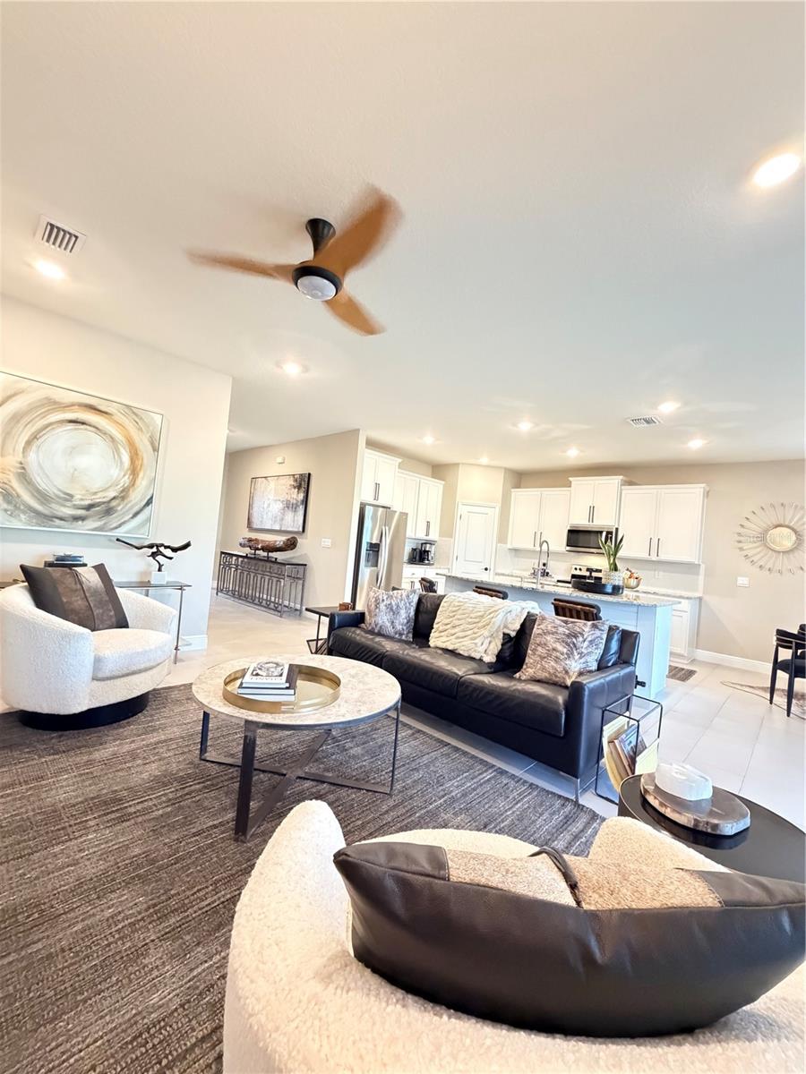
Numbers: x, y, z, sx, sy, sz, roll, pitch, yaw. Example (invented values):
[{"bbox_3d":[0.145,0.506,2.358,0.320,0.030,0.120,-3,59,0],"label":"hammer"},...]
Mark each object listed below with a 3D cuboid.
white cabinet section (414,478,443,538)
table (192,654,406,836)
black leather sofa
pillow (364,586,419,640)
[{"bbox_3d":[0.359,-0.501,7.952,0.360,1.095,0.680,4,-1,44],"label":"white cabinet section"},{"bbox_3d":[-0.554,1.020,2.311,1.070,0.490,1.070,5,-1,0],"label":"table"},{"bbox_3d":[0.493,0.984,3.390,2.140,0.790,1.020,4,-1,42],"label":"black leather sofa"},{"bbox_3d":[-0.090,0.659,3.825,0.480,0.460,0.160,5,-1,20],"label":"pillow"}]

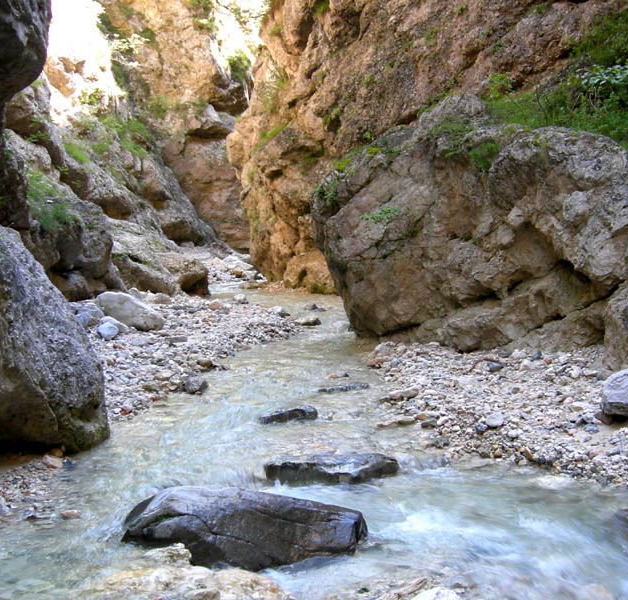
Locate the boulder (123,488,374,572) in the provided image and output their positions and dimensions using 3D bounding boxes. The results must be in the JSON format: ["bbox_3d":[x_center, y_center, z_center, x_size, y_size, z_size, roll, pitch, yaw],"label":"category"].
[{"bbox_3d":[-0.324,1.080,3.966,1.164,0.315,0.515,0,4,5],"label":"boulder"}]

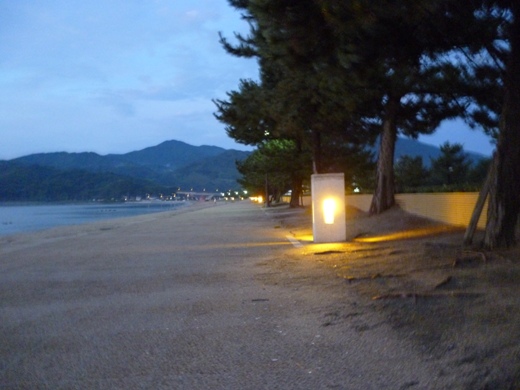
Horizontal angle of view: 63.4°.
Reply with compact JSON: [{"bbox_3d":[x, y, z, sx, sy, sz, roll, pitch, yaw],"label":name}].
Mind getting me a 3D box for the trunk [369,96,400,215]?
[{"bbox_3d":[4.736,-1.503,16.000,1.050,4.400,1.000,-2,0,-1],"label":"trunk"}]

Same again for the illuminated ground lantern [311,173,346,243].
[{"bbox_3d":[1.914,0.362,12.000,0.900,1.860,0.800,-2,0,-1],"label":"illuminated ground lantern"}]

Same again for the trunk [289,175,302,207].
[{"bbox_3d":[3.292,-0.417,39.000,1.200,3.200,1.150,-2,0,-1],"label":"trunk"}]

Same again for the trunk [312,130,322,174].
[{"bbox_3d":[3.999,-2.034,29.000,0.750,5.200,0.750,-2,0,-1],"label":"trunk"}]

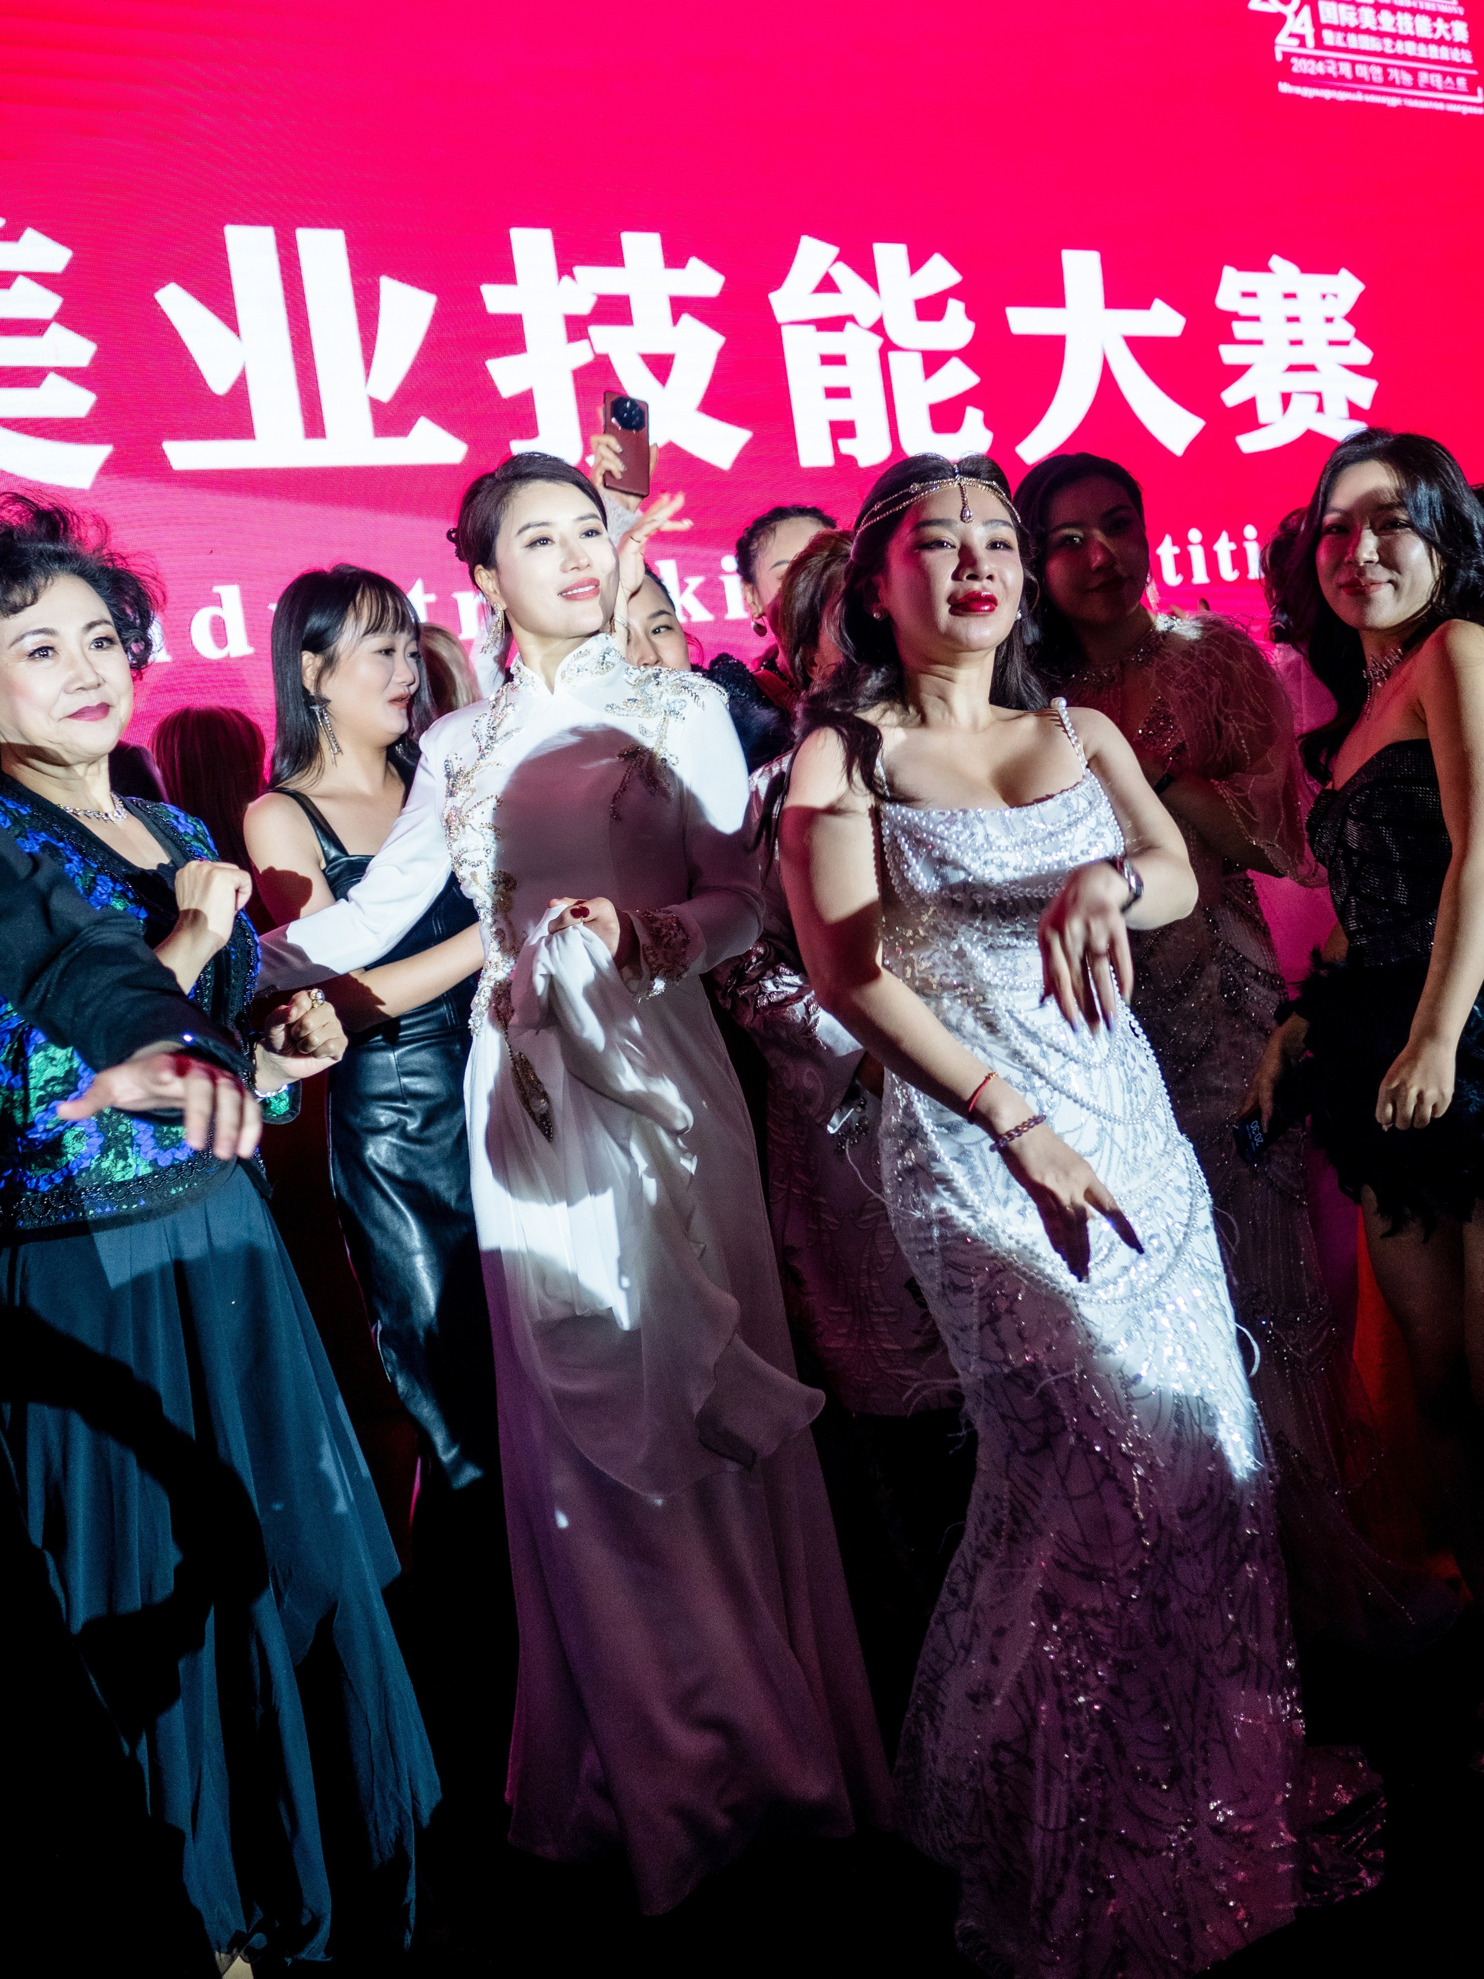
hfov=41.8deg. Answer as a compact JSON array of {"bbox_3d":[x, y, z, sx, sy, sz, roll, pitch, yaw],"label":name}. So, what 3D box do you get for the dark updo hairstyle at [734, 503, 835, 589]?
[{"bbox_3d":[0.066,-0.636,2.820,0.160,0.150,0.190,-11,8,-30],"label":"dark updo hairstyle"}]

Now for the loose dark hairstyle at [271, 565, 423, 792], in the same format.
[{"bbox_3d":[-0.510,-0.408,2.520,0.210,0.280,0.190,-3,8,28],"label":"loose dark hairstyle"}]

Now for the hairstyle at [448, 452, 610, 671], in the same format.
[{"bbox_3d":[-0.241,-0.483,2.190,0.170,0.230,0.200,-11,9,-34],"label":"hairstyle"}]

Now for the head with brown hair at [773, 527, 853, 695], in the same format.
[{"bbox_3d":[0.119,-0.496,2.520,0.190,0.220,0.170,-2,9,35],"label":"head with brown hair"}]

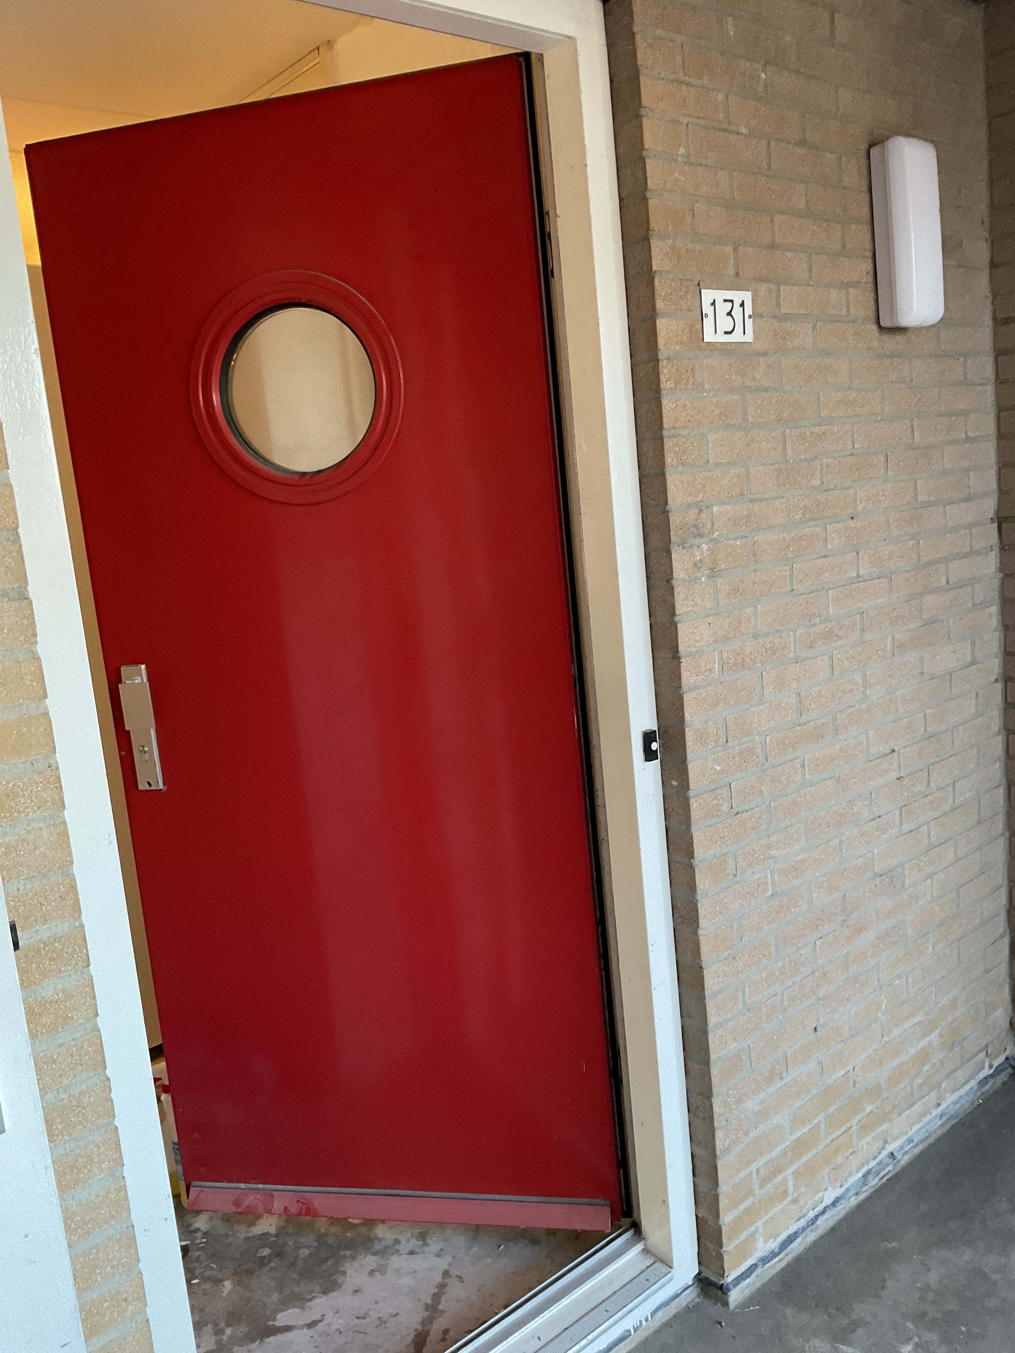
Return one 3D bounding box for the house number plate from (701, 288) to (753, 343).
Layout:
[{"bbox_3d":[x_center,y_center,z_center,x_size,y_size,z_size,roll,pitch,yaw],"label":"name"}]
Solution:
[{"bbox_3d":[0.378,-0.616,1.939,0.134,0.084,0.006,-13,12,-39],"label":"house number plate"}]

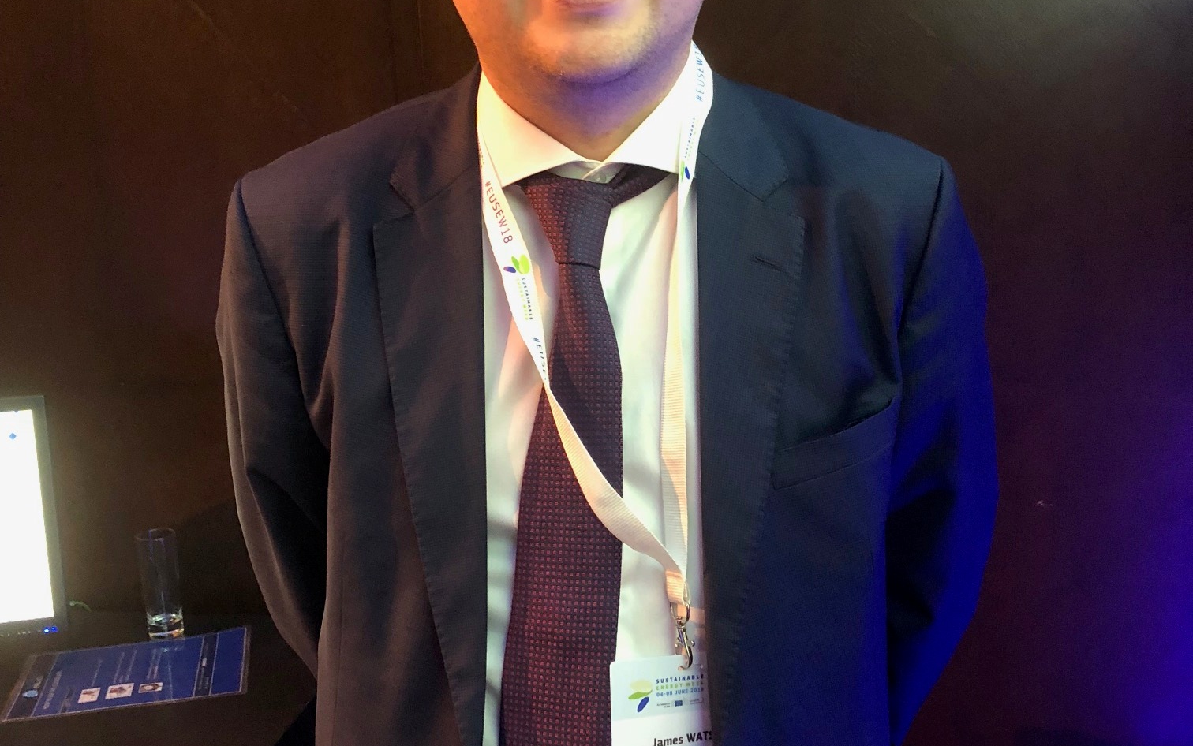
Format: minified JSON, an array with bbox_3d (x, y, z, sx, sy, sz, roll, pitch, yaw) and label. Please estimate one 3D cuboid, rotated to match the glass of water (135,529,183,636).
[{"bbox_3d":[-0.629,0.305,1.855,0.058,0.150,0.058,-3,11,0],"label":"glass of water"}]

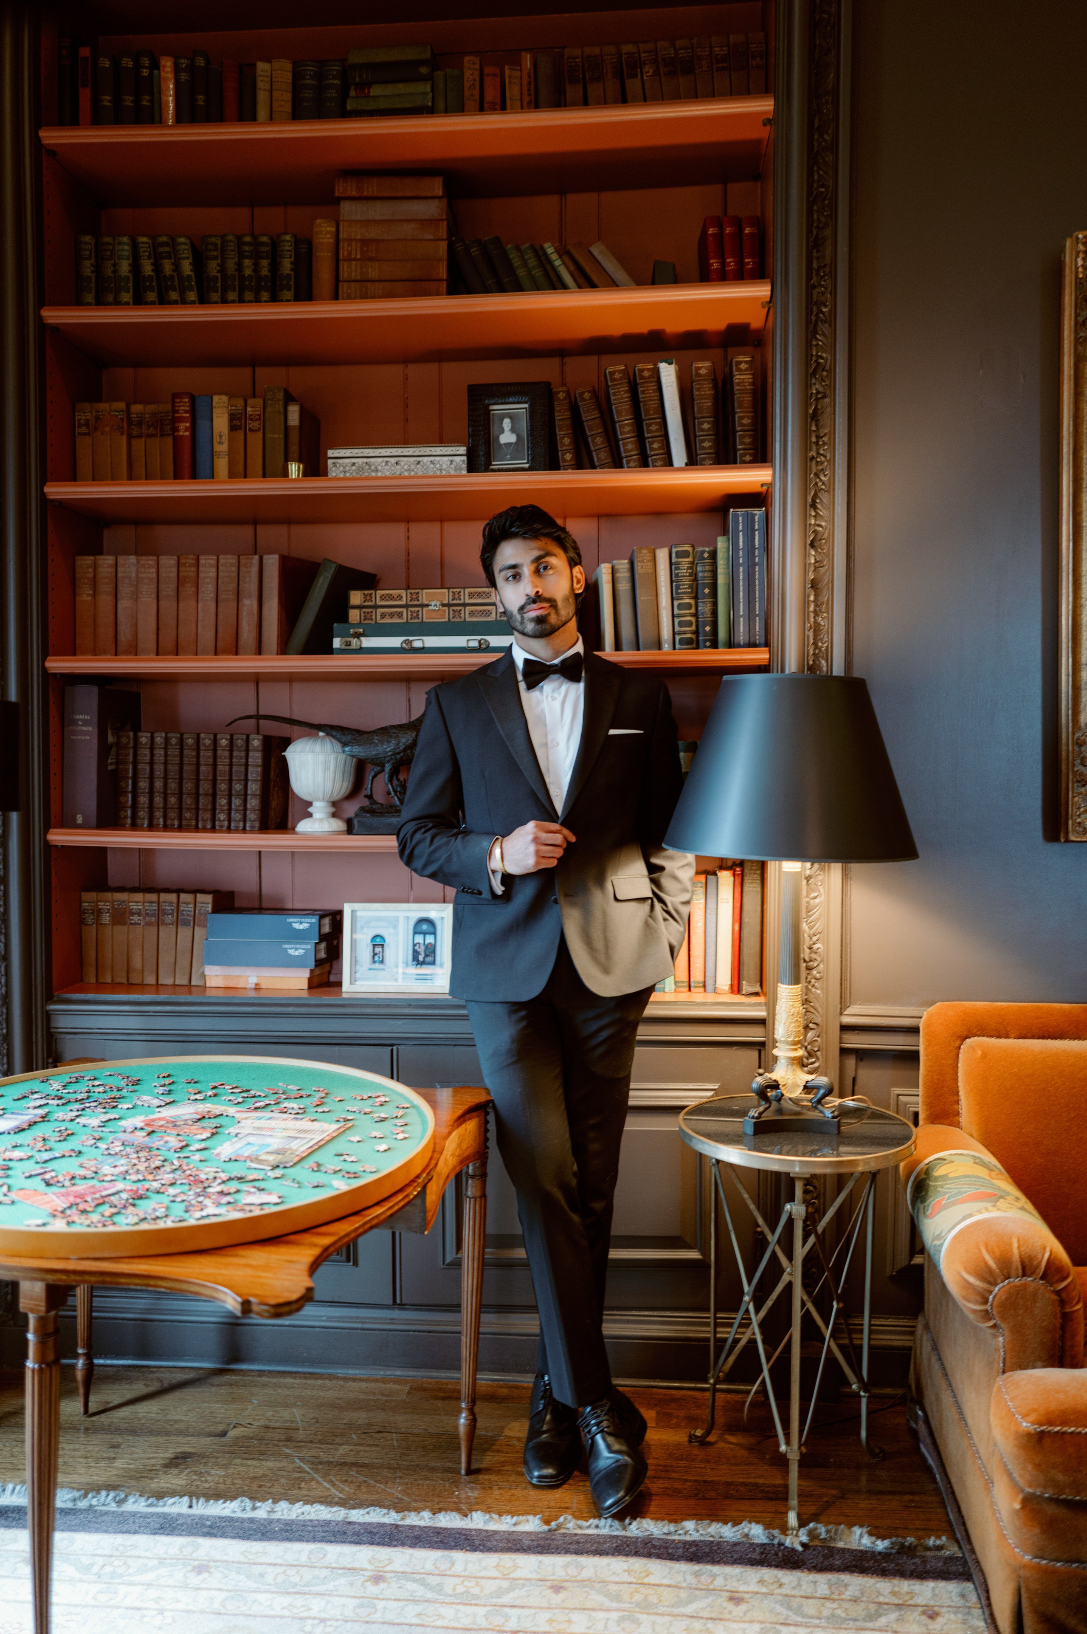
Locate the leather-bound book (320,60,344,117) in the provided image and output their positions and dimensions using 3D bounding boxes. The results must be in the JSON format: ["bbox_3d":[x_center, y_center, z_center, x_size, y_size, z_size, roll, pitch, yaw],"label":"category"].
[{"bbox_3d":[-0.468,-1.595,2.925,0.049,0.206,0.150,0,2,5],"label":"leather-bound book"}]

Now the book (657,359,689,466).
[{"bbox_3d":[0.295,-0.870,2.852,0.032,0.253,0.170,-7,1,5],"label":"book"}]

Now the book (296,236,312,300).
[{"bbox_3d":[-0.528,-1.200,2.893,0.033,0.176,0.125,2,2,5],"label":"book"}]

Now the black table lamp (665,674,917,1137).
[{"bbox_3d":[0.468,0.159,2.396,0.474,0.843,0.474,0,2,5],"label":"black table lamp"}]

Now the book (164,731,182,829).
[{"bbox_3d":[-0.846,-0.086,3.003,0.035,0.223,0.155,2,2,5],"label":"book"}]

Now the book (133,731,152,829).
[{"bbox_3d":[-0.881,-0.083,2.899,0.035,0.215,0.155,2,2,8],"label":"book"}]

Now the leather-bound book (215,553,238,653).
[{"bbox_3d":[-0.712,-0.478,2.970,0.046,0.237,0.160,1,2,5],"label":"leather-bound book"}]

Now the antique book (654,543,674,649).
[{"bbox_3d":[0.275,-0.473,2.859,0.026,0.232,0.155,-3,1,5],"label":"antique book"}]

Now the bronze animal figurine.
[{"bbox_3d":[-0.466,-0.146,2.910,0.542,0.288,0.129,0,2,5],"label":"bronze animal figurine"}]

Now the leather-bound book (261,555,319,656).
[{"bbox_3d":[-0.565,-0.460,2.845,0.035,0.226,0.160,1,2,23],"label":"leather-bound book"}]

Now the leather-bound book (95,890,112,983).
[{"bbox_3d":[-1.019,0.284,3.045,0.036,0.213,0.150,0,2,5],"label":"leather-bound book"}]

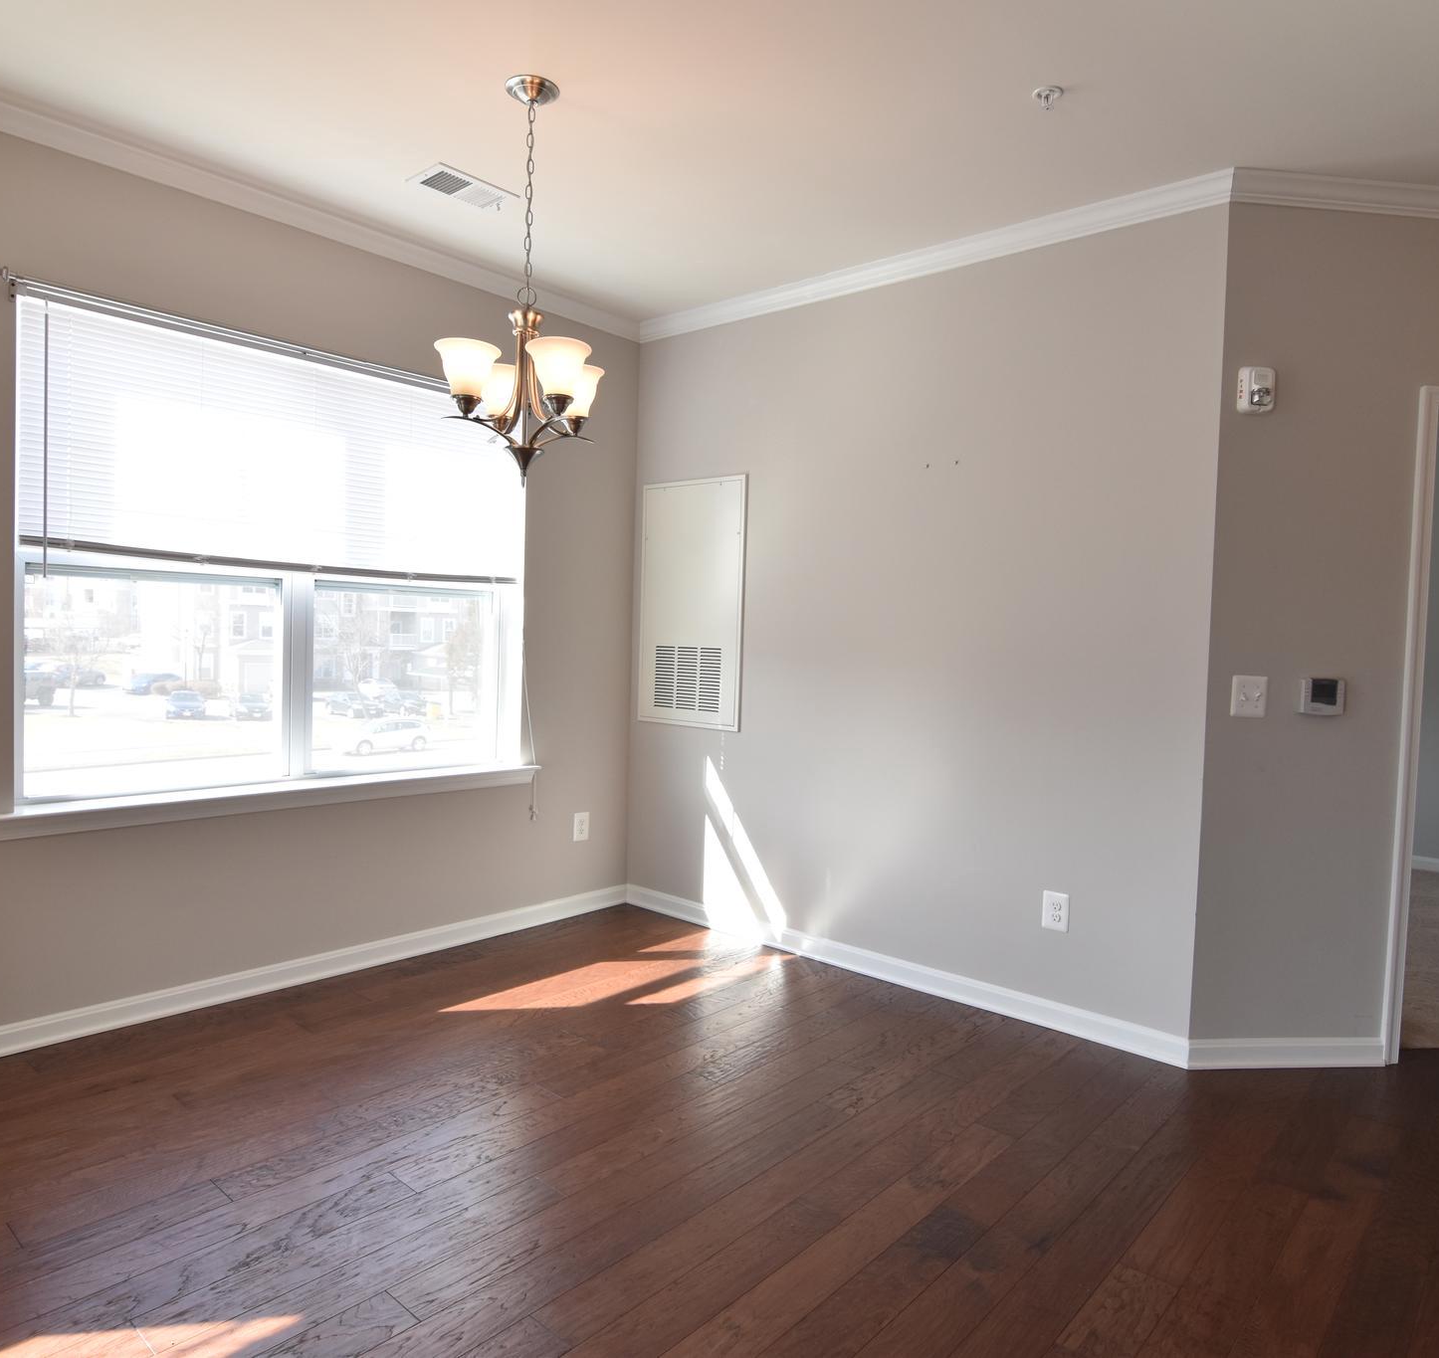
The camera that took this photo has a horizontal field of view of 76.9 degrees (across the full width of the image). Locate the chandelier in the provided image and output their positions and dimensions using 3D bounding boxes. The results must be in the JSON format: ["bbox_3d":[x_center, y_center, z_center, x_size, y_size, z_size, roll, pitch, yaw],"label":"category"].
[{"bbox_3d":[-0.494,-1.023,2.339,0.455,1.009,0.455,2,3,0],"label":"chandelier"}]

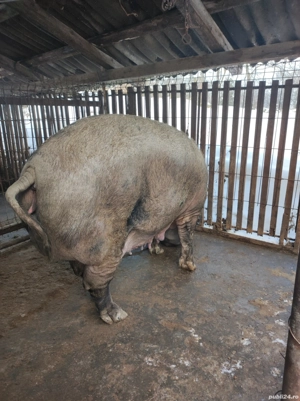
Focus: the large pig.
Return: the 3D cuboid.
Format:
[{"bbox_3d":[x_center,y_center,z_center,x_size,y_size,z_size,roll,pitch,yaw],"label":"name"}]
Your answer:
[{"bbox_3d":[-0.030,0.002,1.743,0.600,0.990,1.470,13,22,39],"label":"large pig"}]

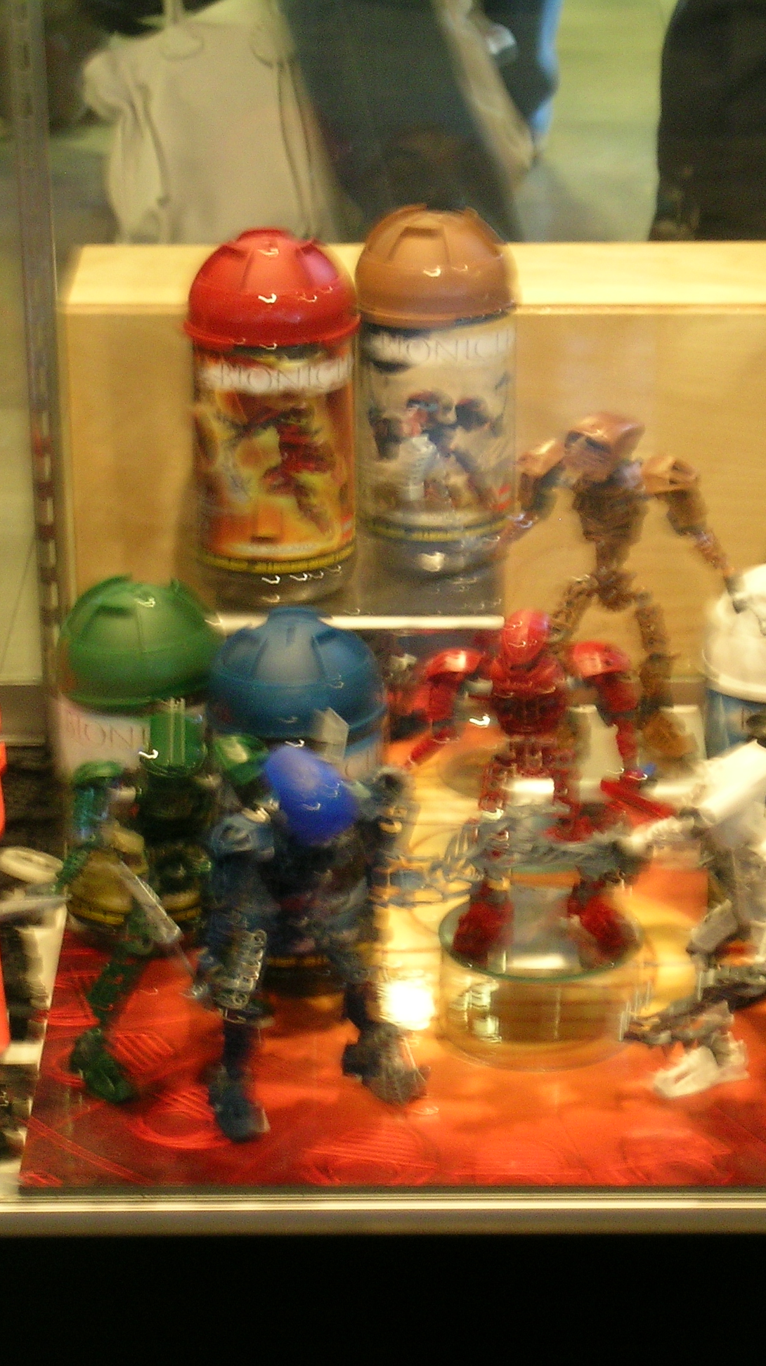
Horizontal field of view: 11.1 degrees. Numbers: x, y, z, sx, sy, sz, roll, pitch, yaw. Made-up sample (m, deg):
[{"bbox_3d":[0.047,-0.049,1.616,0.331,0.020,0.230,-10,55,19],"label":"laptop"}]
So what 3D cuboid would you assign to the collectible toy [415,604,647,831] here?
[{"bbox_3d":[0.071,0.043,1.911,0.117,0.172,0.085,0,25,1],"label":"collectible toy"}]

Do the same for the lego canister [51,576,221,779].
[{"bbox_3d":[-0.127,0.032,2.039,0.084,0.187,0.084,0,25,1],"label":"lego canister"}]

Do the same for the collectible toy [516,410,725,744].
[{"bbox_3d":[0.126,-0.052,2.112,0.122,0.188,0.075,-1,25,-2],"label":"collectible toy"}]

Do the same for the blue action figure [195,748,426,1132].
[{"bbox_3d":[-0.033,0.114,1.868,0.108,0.180,0.090,-7,25,-15],"label":"blue action figure"}]

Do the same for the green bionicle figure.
[{"bbox_3d":[-0.107,0.098,1.904,0.105,0.180,0.098,-9,26,-19],"label":"green bionicle figure"}]

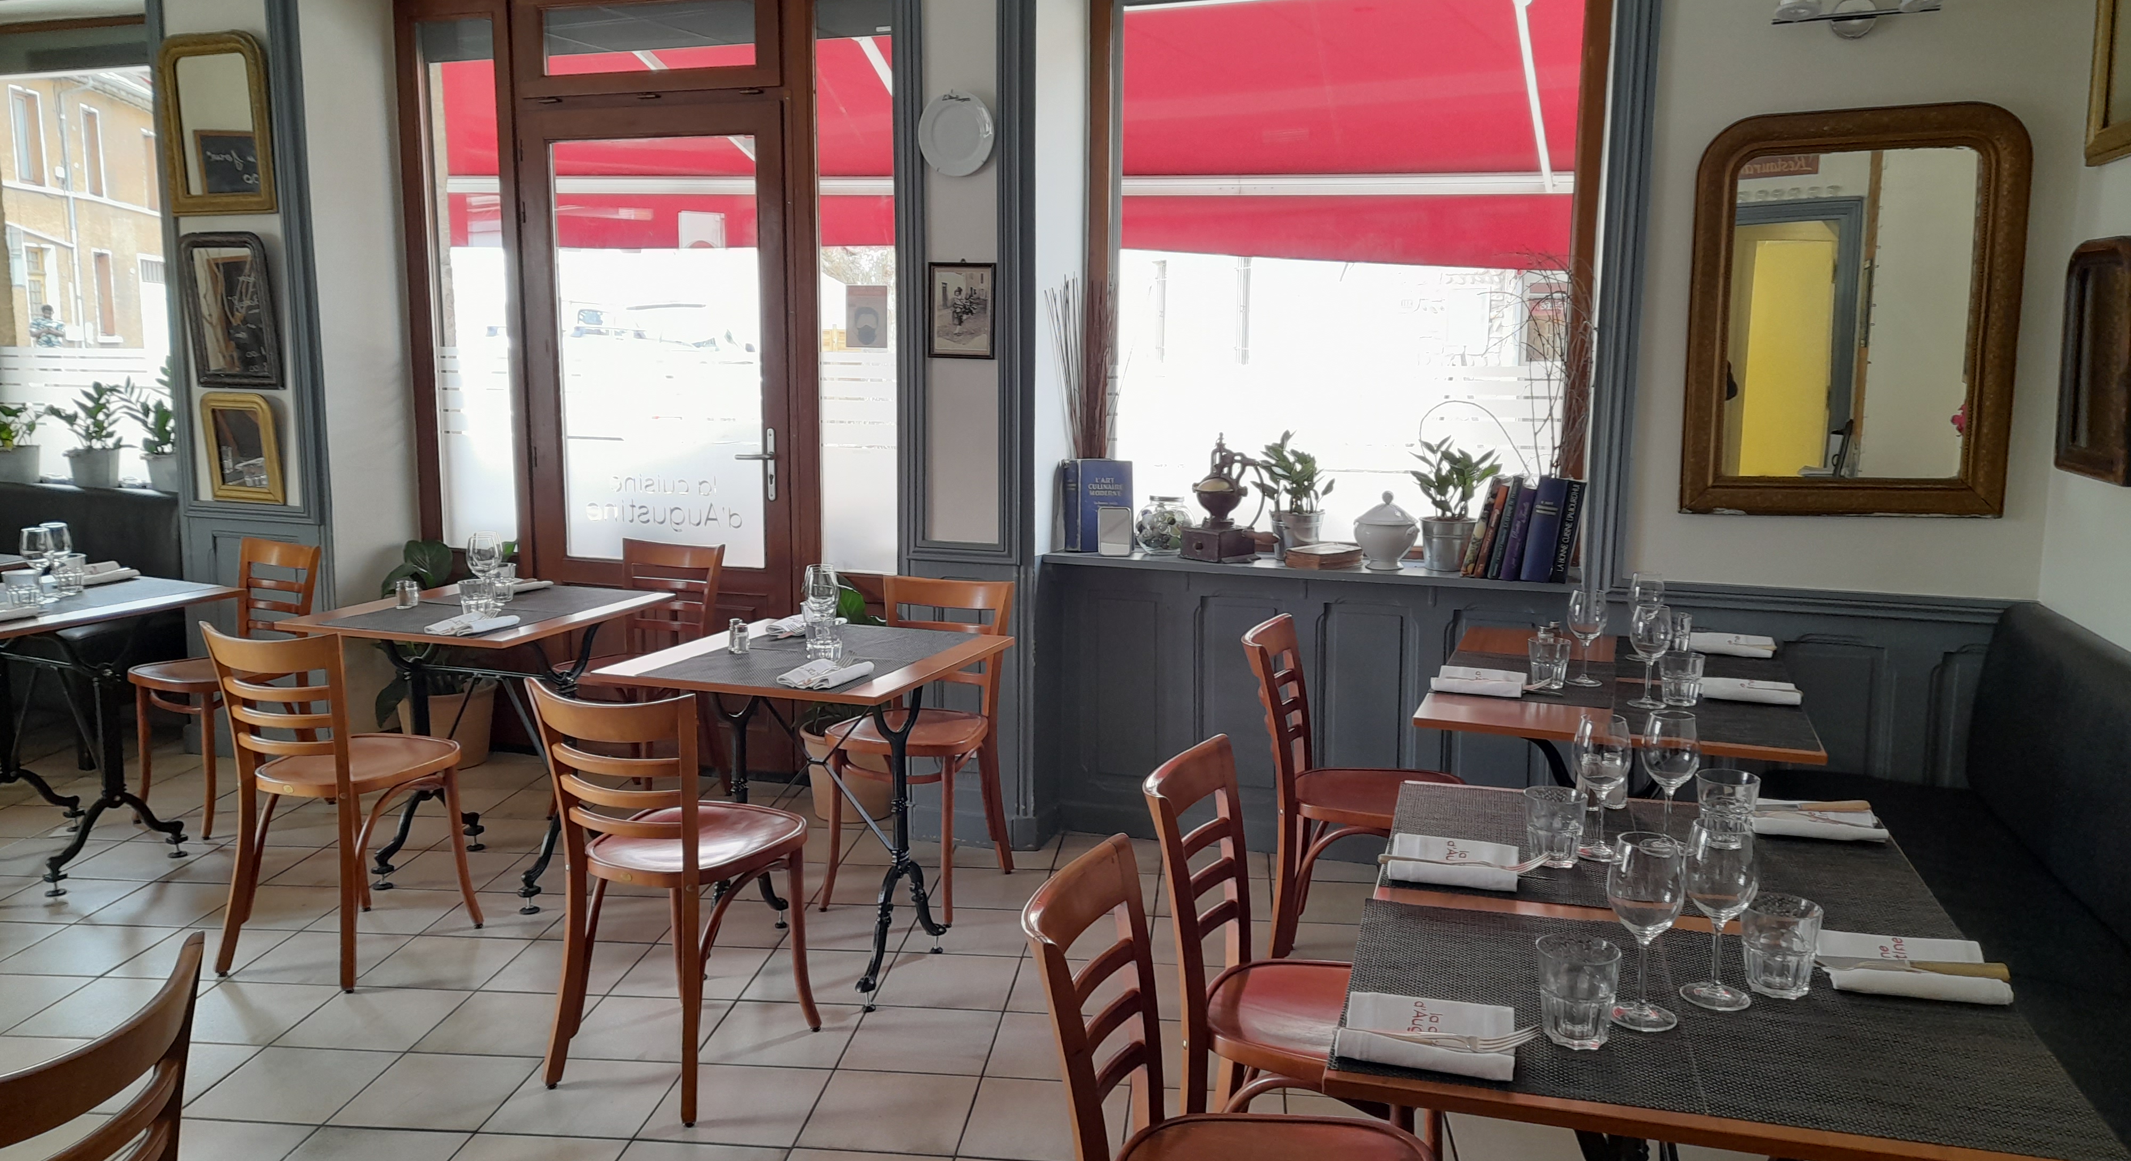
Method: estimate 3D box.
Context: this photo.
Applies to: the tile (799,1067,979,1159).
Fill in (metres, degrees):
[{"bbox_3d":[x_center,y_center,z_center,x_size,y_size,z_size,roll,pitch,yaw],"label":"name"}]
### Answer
[{"bbox_3d":[-0.334,1.031,2.969,0.300,0.010,0.300,1,9,6],"label":"tile"}]

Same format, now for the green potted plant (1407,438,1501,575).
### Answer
[{"bbox_3d":[1.076,-0.209,4.232,0.260,0.375,0.250,3,10,19],"label":"green potted plant"}]

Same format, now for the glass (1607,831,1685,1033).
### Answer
[{"bbox_3d":[0.623,0.376,1.649,0.084,0.195,0.084,3,9,16],"label":"glass"}]

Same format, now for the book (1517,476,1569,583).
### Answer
[{"bbox_3d":[1.262,-0.144,4.034,0.080,0.270,0.195,13,12,17],"label":"book"}]

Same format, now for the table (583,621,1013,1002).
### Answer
[{"bbox_3d":[-0.577,0.544,3.616,0.690,0.756,0.690,3,9,21],"label":"table"}]

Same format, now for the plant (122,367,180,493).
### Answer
[{"bbox_3d":[-3.430,-0.573,5.850,0.330,0.480,0.330,4,10,20],"label":"plant"}]

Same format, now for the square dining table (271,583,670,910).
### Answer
[{"bbox_3d":[-1.551,0.450,4.175,0.705,0.754,0.713,3,10,20],"label":"square dining table"}]

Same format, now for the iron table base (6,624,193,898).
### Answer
[{"bbox_3d":[-2.850,0.438,4.337,0.560,0.720,0.410,4,10,23],"label":"iron table base"}]

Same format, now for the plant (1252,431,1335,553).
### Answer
[{"bbox_3d":[0.655,-0.239,4.420,0.230,0.370,0.220,3,10,19],"label":"plant"}]

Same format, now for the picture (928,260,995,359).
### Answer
[{"bbox_3d":[-0.290,-0.761,4.345,0.198,0.260,0.020,3,10,19],"label":"picture"}]

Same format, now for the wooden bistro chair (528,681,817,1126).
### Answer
[{"bbox_3d":[-0.783,0.582,3.127,0.410,0.835,0.497,4,10,24],"label":"wooden bistro chair"}]

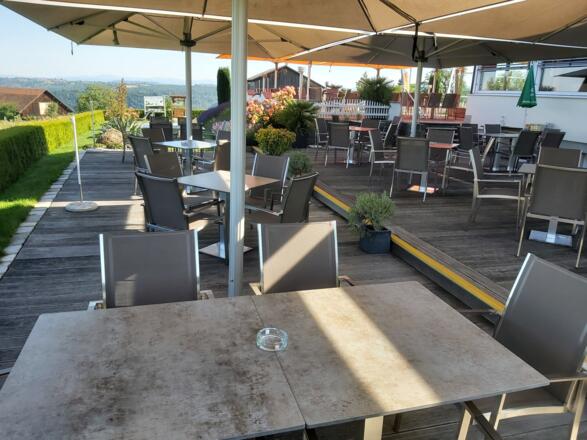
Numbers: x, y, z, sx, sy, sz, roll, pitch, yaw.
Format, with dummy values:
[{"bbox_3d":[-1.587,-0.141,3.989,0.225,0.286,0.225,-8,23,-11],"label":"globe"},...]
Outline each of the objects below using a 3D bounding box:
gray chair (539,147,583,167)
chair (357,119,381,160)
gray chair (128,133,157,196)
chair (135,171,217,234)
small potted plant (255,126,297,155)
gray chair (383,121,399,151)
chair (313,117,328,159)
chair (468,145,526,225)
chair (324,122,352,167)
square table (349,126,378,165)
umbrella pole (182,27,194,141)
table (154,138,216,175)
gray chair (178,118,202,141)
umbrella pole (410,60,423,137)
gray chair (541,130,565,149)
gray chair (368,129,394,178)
[{"bbox_3d":[3.248,-0.366,5.369,0.560,0.880,0.660,10,18,22],"label":"gray chair"},{"bbox_3d":[1.718,-1.826,10.097,0.570,0.890,0.620,7,17,13],"label":"chair"},{"bbox_3d":[-2.083,-0.833,6.752,0.570,0.890,0.620,11,18,28],"label":"gray chair"},{"bbox_3d":[-1.049,-0.047,4.165,0.560,0.880,0.660,11,19,25],"label":"chair"},{"bbox_3d":[-0.370,-1.417,9.065,0.820,0.900,0.820,2,16,0],"label":"small potted plant"},{"bbox_3d":[1.900,-1.612,9.450,0.600,0.880,0.560,10,18,24],"label":"gray chair"},{"bbox_3d":[0.885,-1.740,9.670,0.620,0.890,0.570,10,18,24],"label":"chair"},{"bbox_3d":[2.474,-0.412,5.382,0.660,0.880,0.560,12,19,28],"label":"chair"},{"bbox_3d":[0.950,-1.557,9.046,0.570,0.890,0.620,7,17,13],"label":"chair"},{"bbox_3d":[1.323,-1.612,9.613,0.790,0.745,0.790,11,18,27],"label":"square table"},{"bbox_3d":[-1.549,-1.655,6.578,0.110,2.500,0.110,-3,18,-18],"label":"umbrella pole"},{"bbox_3d":[-1.737,-0.878,7.268,0.790,0.745,0.790,12,18,30],"label":"table"},{"bbox_3d":[-2.163,-1.575,8.992,0.560,0.880,0.660,-4,18,-21],"label":"gray chair"},{"bbox_3d":[2.534,-2.246,9.105,0.100,2.340,0.100,2,16,0],"label":"umbrella pole"},{"bbox_3d":[5.197,-1.415,9.250,0.560,0.880,0.600,-2,16,-14],"label":"gray chair"},{"bbox_3d":[1.597,-1.033,7.269,0.660,0.880,0.560,12,19,27],"label":"gray chair"}]

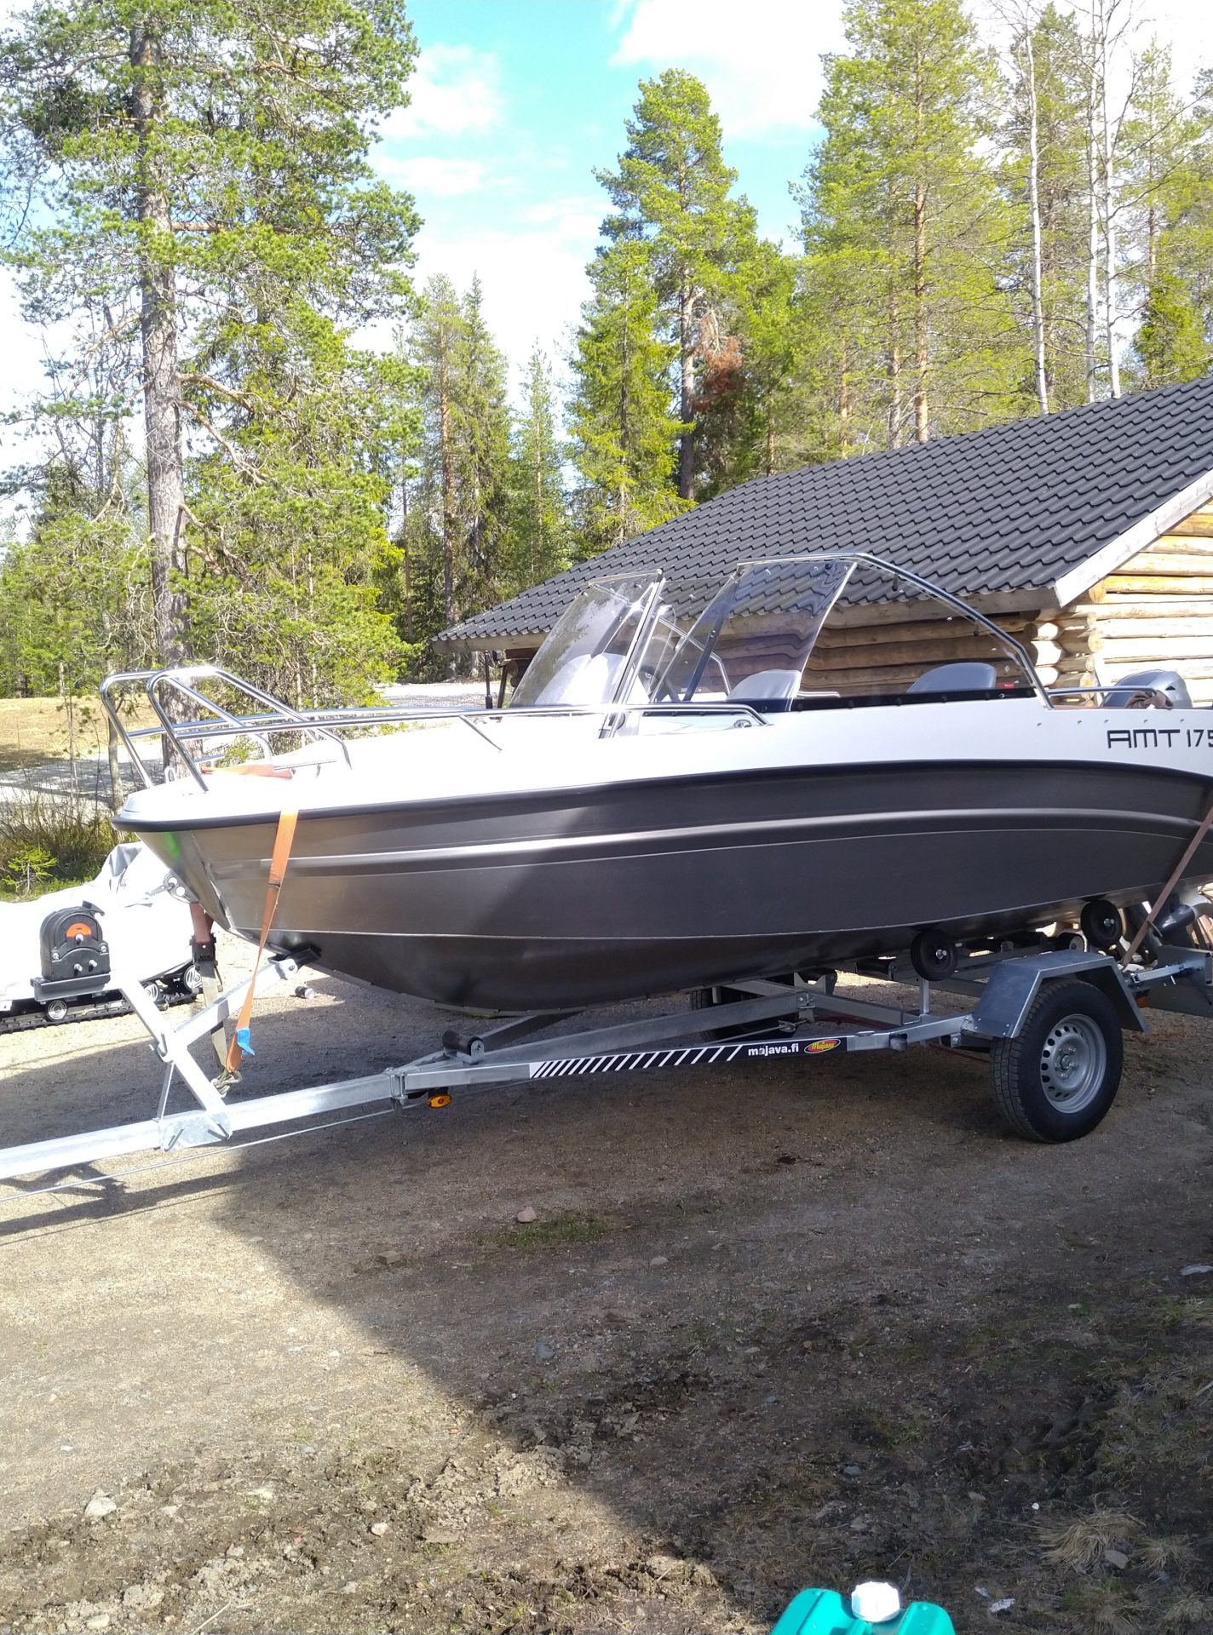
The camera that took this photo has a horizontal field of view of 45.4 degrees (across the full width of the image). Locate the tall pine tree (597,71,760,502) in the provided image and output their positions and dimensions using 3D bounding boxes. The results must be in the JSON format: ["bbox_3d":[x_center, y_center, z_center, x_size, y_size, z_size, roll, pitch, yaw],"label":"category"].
[{"bbox_3d":[1.786,-8.509,32.092,3.600,15.440,3.600,-1,4,0],"label":"tall pine tree"}]

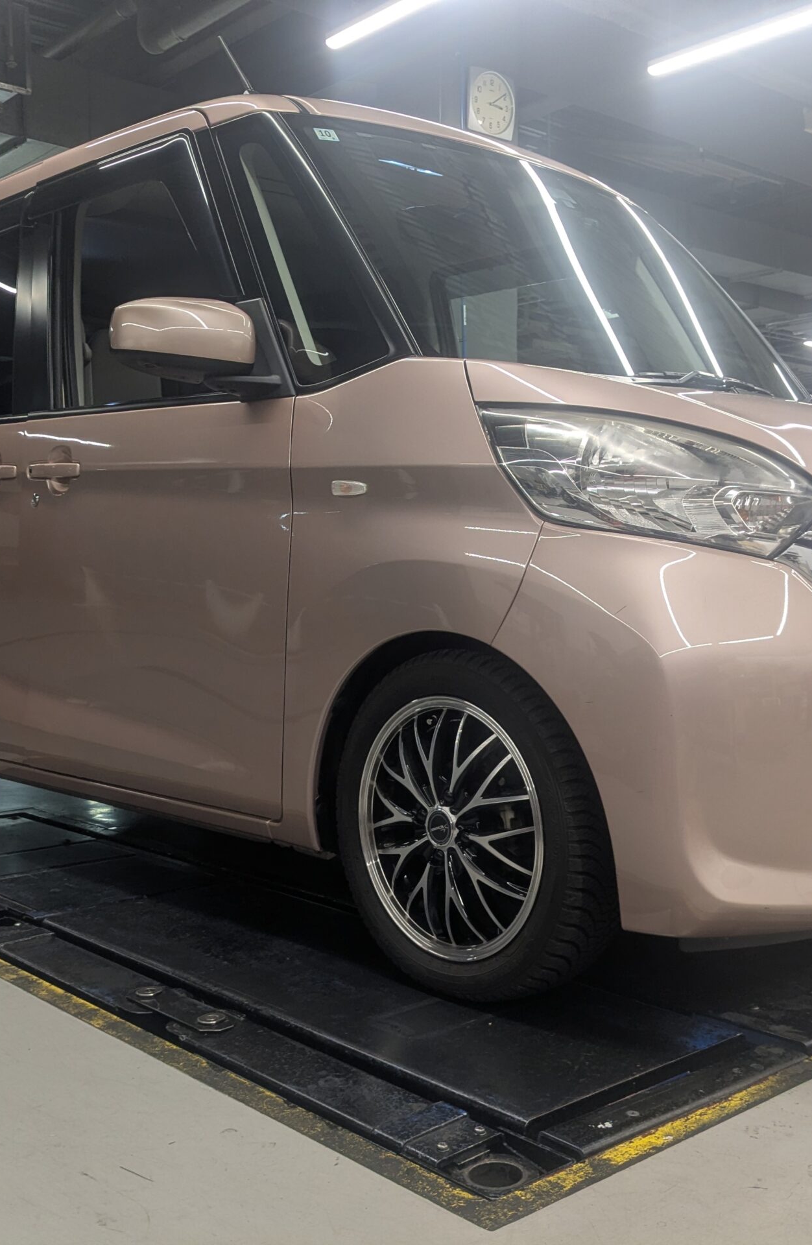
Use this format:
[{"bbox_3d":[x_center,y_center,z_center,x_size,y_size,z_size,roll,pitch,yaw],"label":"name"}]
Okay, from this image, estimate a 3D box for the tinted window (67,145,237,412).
[{"bbox_3d":[-0.543,-0.737,2.762,0.050,0.580,0.740,8,-4,-43],"label":"tinted window"}]

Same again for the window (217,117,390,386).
[{"bbox_3d":[-0.201,-0.705,2.411,0.480,0.550,0.080,3,-4,37],"label":"window"}]

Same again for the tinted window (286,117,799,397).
[{"bbox_3d":[0.367,-0.756,2.698,1.250,0.770,0.180,-3,-35,-43],"label":"tinted window"}]

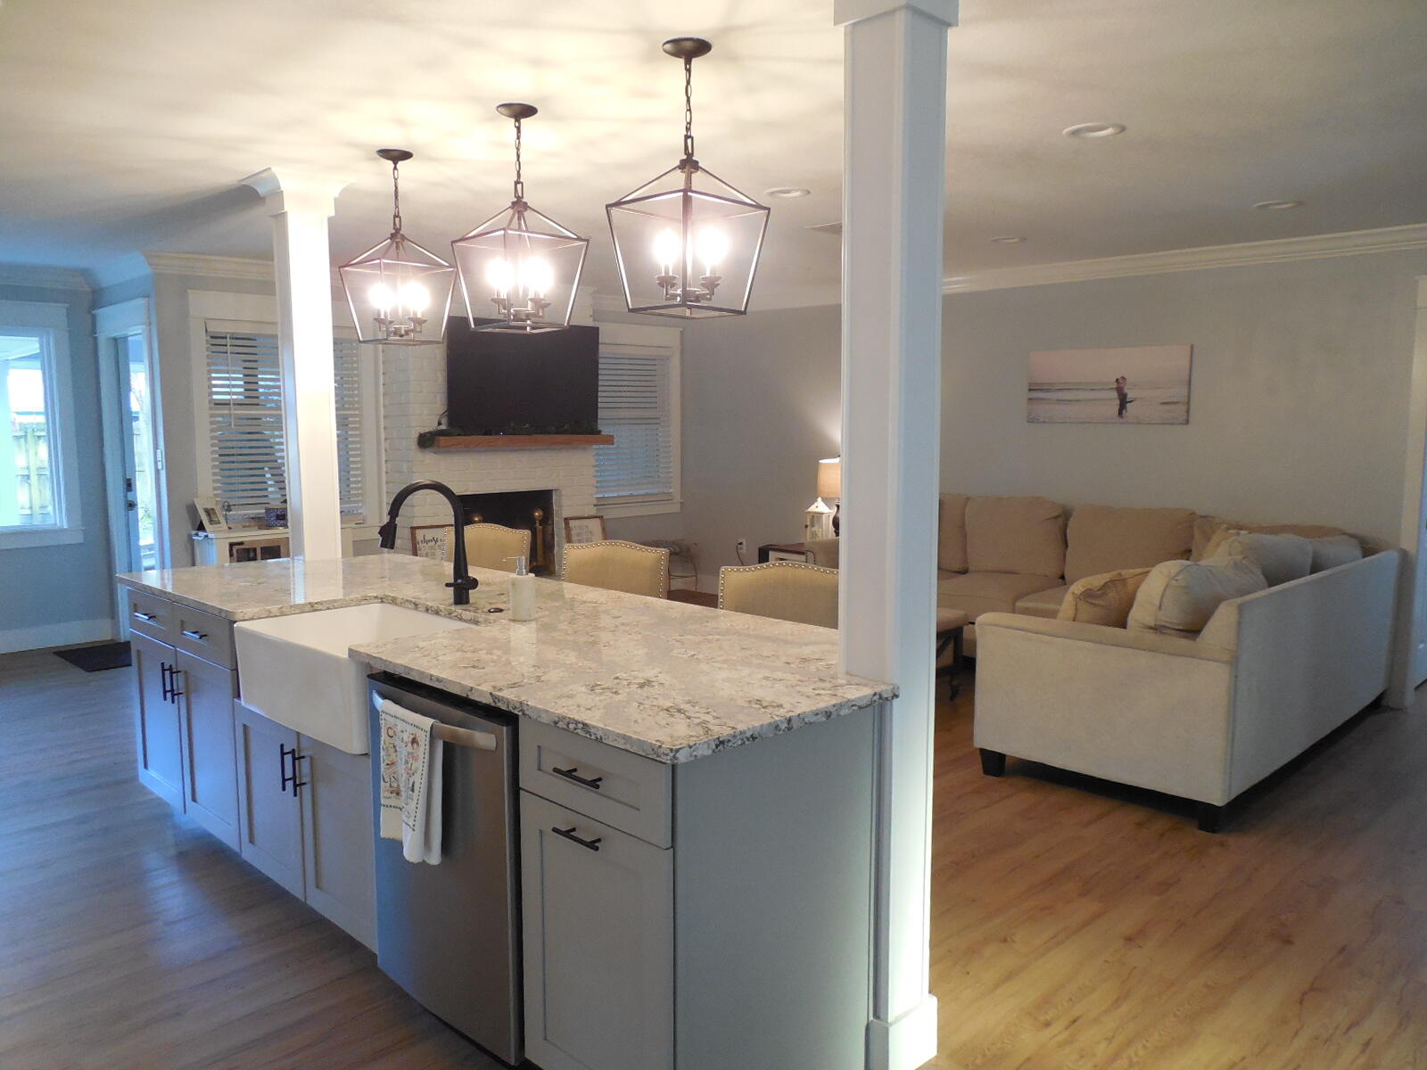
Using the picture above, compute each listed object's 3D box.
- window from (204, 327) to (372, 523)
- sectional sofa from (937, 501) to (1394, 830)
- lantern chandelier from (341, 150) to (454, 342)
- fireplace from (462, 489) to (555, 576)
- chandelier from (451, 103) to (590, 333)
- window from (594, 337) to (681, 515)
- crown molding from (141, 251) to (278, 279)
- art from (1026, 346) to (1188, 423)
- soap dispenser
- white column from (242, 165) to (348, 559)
[{"bbox_3d":[-2.607,-0.647,6.426,1.030,1.200,0.100,-6,8,-44],"label":"window"},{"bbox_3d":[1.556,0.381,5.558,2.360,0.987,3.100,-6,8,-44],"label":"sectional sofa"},{"bbox_3d":[-1.167,-1.054,3.805,0.303,0.685,0.303,-6,8,-44],"label":"lantern chandelier"},{"bbox_3d":[-1.539,0.024,7.249,0.850,0.690,0.420,-6,8,-44],"label":"fireplace"},{"bbox_3d":[-0.618,-0.999,3.268,0.305,0.685,0.305,-6,8,-44],"label":"chandelier"},{"bbox_3d":[-0.638,-0.883,8.268,1.050,1.440,0.100,-6,8,-44],"label":"window"},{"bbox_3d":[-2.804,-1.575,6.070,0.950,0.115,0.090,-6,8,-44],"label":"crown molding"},{"bbox_3d":[2.377,-0.900,6.246,0.035,0.450,1.000,-6,8,-44],"label":"art"},{"bbox_3d":[-0.567,0.152,2.987,0.096,0.178,0.073,-3,7,-30],"label":"soap dispenser"},{"bbox_3d":[-1.701,-0.224,4.364,0.340,2.447,0.340,-6,8,-44],"label":"white column"}]

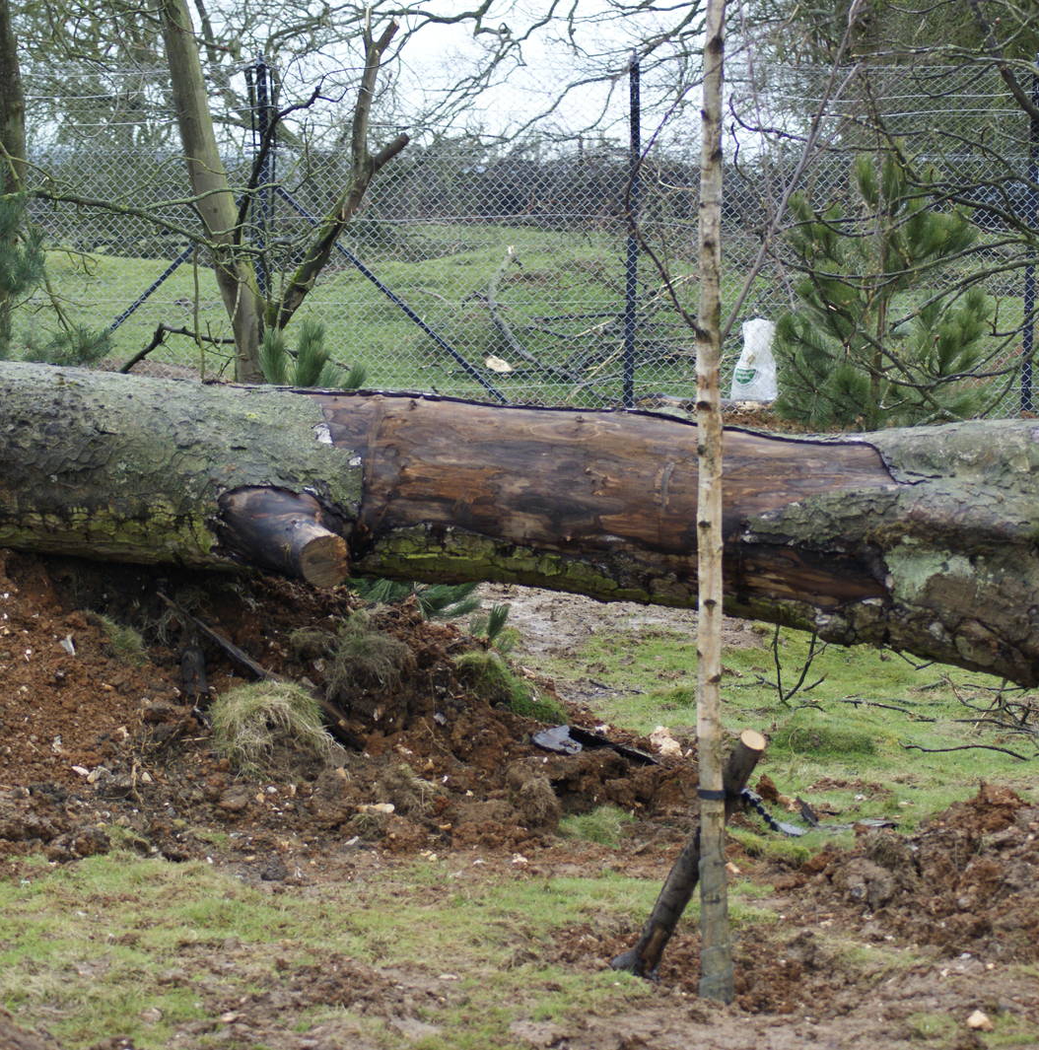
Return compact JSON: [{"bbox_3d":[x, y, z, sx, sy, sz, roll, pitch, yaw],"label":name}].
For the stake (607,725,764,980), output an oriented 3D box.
[{"bbox_3d":[0.407,0.771,10.610,0.065,0.751,0.065,23,32,0],"label":"stake"}]

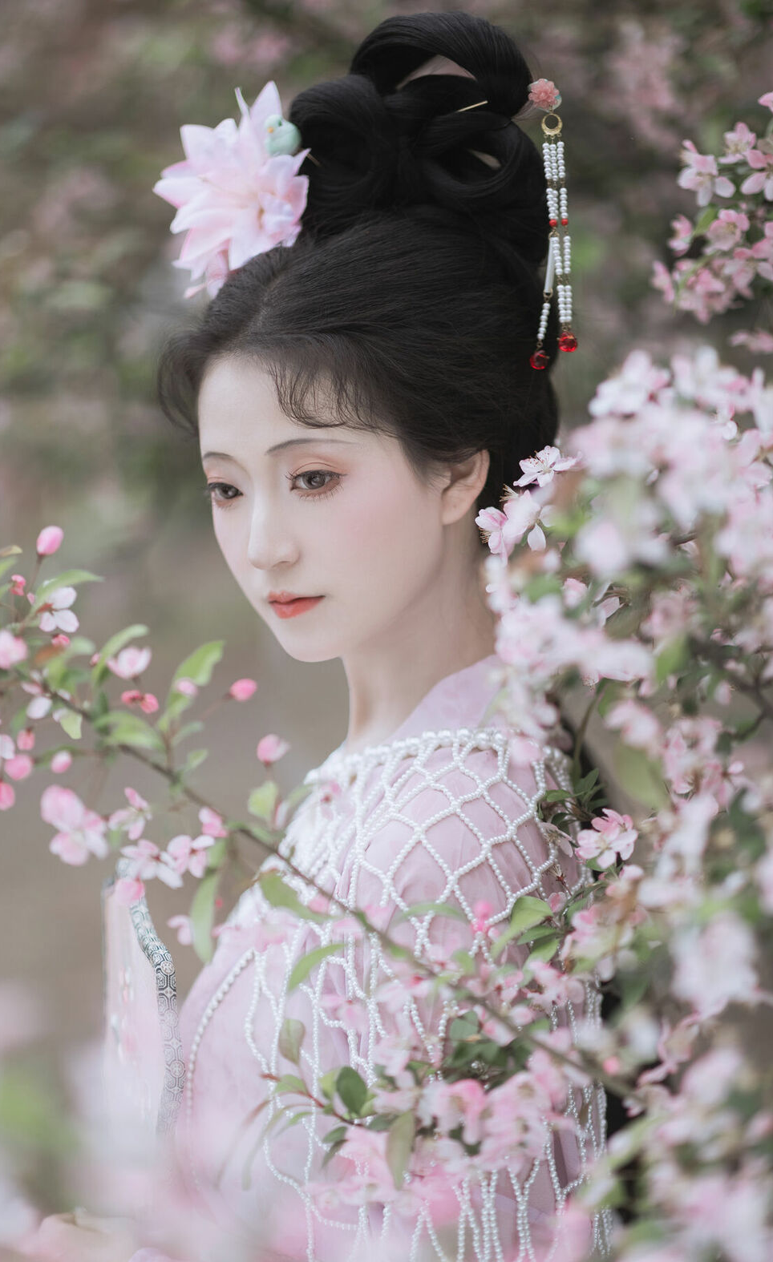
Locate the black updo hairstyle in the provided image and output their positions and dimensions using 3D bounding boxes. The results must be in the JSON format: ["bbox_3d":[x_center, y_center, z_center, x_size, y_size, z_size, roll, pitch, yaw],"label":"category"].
[{"bbox_3d":[-0.017,-0.222,1.840,0.215,0.320,0.265,1,7,38],"label":"black updo hairstyle"}]

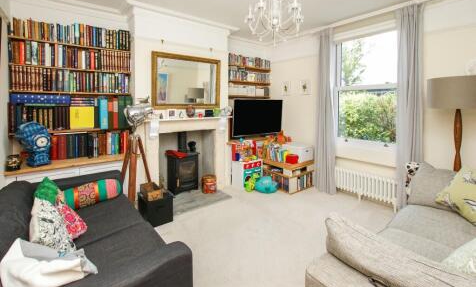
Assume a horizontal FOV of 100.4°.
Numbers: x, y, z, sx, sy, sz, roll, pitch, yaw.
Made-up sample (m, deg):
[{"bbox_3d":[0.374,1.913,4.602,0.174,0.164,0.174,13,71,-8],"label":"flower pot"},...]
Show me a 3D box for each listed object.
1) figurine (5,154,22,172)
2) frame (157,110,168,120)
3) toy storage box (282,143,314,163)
[{"bbox_3d":[-2.343,0.198,2.070,0.106,0.161,0.104,-6,10,-38],"label":"figurine"},{"bbox_3d":[-0.990,-0.380,2.600,0.146,0.130,0.031,-6,10,-37],"label":"frame"},{"bbox_3d":[1.038,0.173,3.430,0.350,0.250,0.390,-5,8,-34],"label":"toy storage box"}]

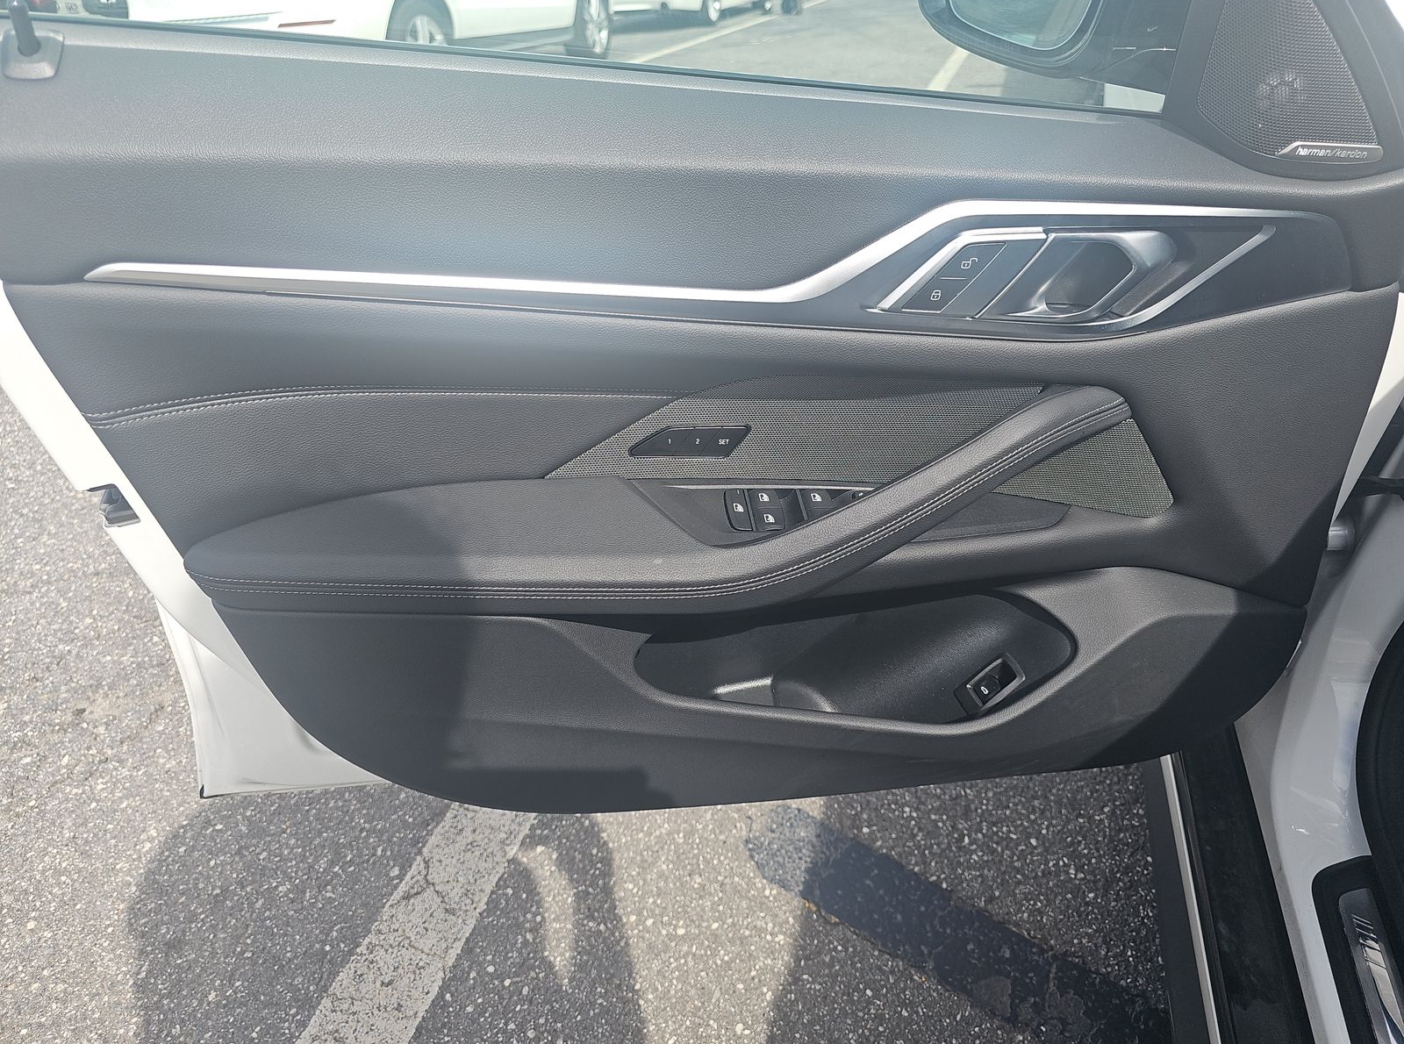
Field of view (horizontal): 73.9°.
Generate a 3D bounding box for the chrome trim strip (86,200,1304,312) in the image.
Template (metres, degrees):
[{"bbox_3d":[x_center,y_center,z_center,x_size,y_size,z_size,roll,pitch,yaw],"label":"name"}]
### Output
[{"bbox_3d":[0.028,-0.179,0.629,0.830,0.075,0.040,-3,33,-8],"label":"chrome trim strip"}]

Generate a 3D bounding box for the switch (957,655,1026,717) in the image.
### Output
[{"bbox_3d":[0.260,0.146,0.835,0.056,0.020,0.028,-38,80,5],"label":"switch"}]

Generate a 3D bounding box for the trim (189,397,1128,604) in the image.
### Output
[{"bbox_3d":[-0.015,-0.015,0.685,0.690,0.145,0.110,-3,33,-8],"label":"trim"}]

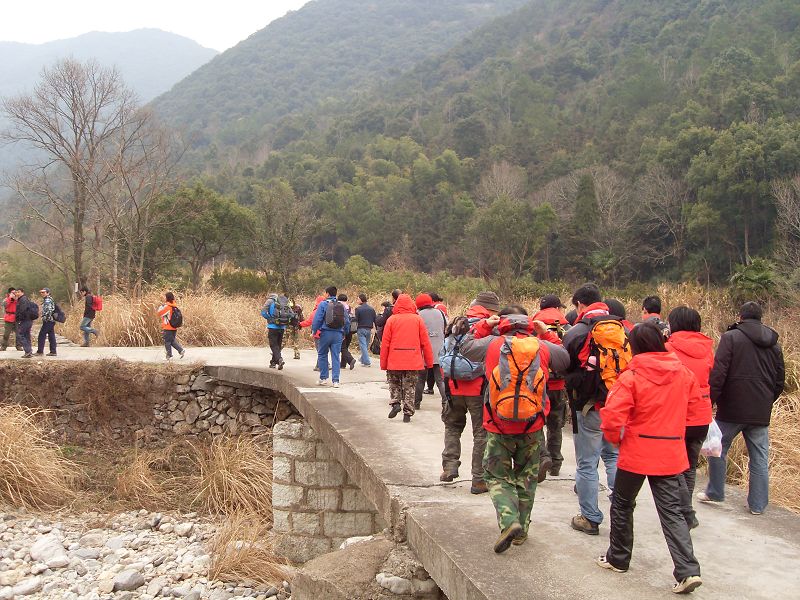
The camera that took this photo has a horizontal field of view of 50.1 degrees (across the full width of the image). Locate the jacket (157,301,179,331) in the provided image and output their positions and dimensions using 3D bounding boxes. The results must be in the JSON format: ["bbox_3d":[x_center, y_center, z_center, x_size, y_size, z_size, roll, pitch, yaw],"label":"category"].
[{"bbox_3d":[-5.742,0.395,21.100,0.420,0.720,0.480,0,1,26],"label":"jacket"}]

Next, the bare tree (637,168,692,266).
[{"bbox_3d":[20.803,-6.307,67.000,4.540,8.310,4.310,0,1,0],"label":"bare tree"}]

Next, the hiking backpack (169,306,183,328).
[{"bbox_3d":[-5.484,0.417,20.980,0.230,0.530,0.310,0,1,26],"label":"hiking backpack"}]

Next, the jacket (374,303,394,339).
[{"bbox_3d":[-0.295,0.448,17.400,0.400,0.700,0.480,1,1,37],"label":"jacket"}]

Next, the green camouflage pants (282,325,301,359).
[{"bbox_3d":[-2.702,1.029,21.200,0.480,0.900,0.380,1,1,37],"label":"green camouflage pants"}]

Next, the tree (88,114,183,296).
[{"bbox_3d":[-10.208,-3.338,33.000,3.630,7.640,3.450,0,1,0],"label":"tree"}]

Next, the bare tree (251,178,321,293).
[{"bbox_3d":[-4.911,-2.358,37.000,3.120,5.630,2.960,0,1,0],"label":"bare tree"}]

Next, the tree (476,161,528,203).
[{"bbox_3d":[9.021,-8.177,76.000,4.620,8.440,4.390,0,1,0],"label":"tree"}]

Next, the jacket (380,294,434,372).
[{"bbox_3d":[0.100,0.431,11.350,0.700,1.000,0.420,0,1,-6],"label":"jacket"}]

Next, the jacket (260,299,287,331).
[{"bbox_3d":[-2.609,0.303,17.850,0.560,0.670,0.420,-1,1,-37],"label":"jacket"}]

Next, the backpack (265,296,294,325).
[{"bbox_3d":[-2.418,0.237,17.600,0.400,0.630,0.320,-1,1,-37],"label":"backpack"}]

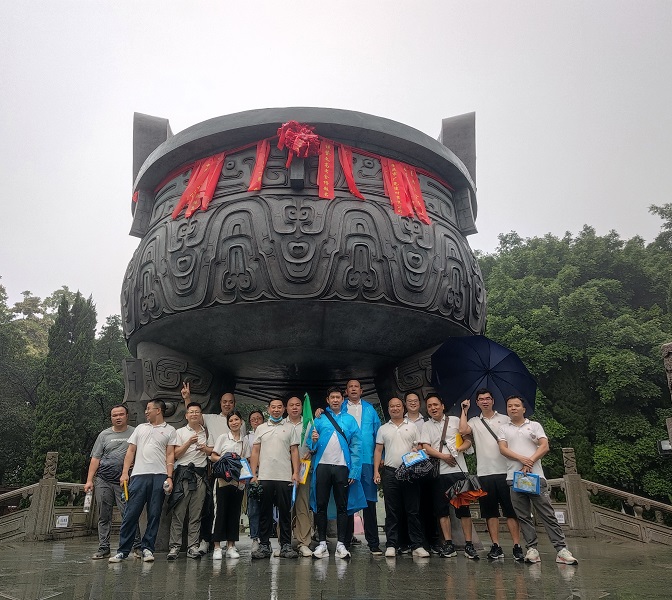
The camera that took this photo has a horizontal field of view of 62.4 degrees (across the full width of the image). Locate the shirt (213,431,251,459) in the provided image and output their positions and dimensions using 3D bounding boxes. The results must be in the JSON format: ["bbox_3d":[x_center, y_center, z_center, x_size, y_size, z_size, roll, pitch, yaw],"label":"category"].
[{"bbox_3d":[-1.153,1.733,6.119,0.460,0.553,0.270,5,-20,-14],"label":"shirt"}]

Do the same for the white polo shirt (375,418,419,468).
[{"bbox_3d":[0.711,1.627,6.261,0.520,0.570,0.280,-3,-19,8],"label":"white polo shirt"}]

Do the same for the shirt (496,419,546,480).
[{"bbox_3d":[1.974,1.576,5.888,0.490,0.647,0.270,-9,-21,24],"label":"shirt"}]

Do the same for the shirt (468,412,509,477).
[{"bbox_3d":[1.737,1.607,6.215,0.510,0.707,0.280,-5,-20,15],"label":"shirt"}]

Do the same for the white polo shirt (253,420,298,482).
[{"bbox_3d":[-0.664,1.666,6.142,0.520,0.675,0.280,2,-19,-5],"label":"white polo shirt"}]

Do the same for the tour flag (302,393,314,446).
[{"bbox_3d":[-0.299,1.315,6.104,0.140,0.600,0.080,0,-19,0],"label":"tour flag"}]

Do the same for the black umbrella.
[{"bbox_3d":[1.700,1.040,6.420,1.330,0.660,1.330,25,-49,8],"label":"black umbrella"}]

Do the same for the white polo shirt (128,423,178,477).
[{"bbox_3d":[-1.997,1.616,6.054,0.510,0.592,0.270,7,-20,-21],"label":"white polo shirt"}]

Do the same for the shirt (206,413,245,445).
[{"bbox_3d":[-1.329,1.692,6.609,0.540,0.695,0.280,4,-19,-11],"label":"shirt"}]

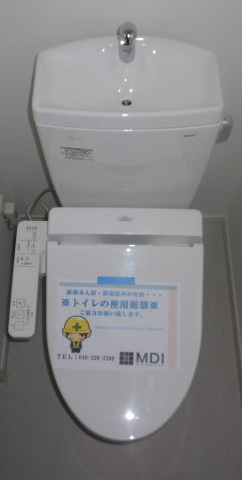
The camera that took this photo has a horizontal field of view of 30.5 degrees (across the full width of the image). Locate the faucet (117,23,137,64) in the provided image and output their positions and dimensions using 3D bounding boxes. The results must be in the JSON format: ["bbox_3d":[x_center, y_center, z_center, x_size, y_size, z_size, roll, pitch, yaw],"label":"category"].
[{"bbox_3d":[0.014,-0.406,0.913,0.039,0.101,0.070,0,62,0],"label":"faucet"}]

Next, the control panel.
[{"bbox_3d":[-0.233,0.098,1.143,0.080,0.045,0.295,0,71,0],"label":"control panel"}]

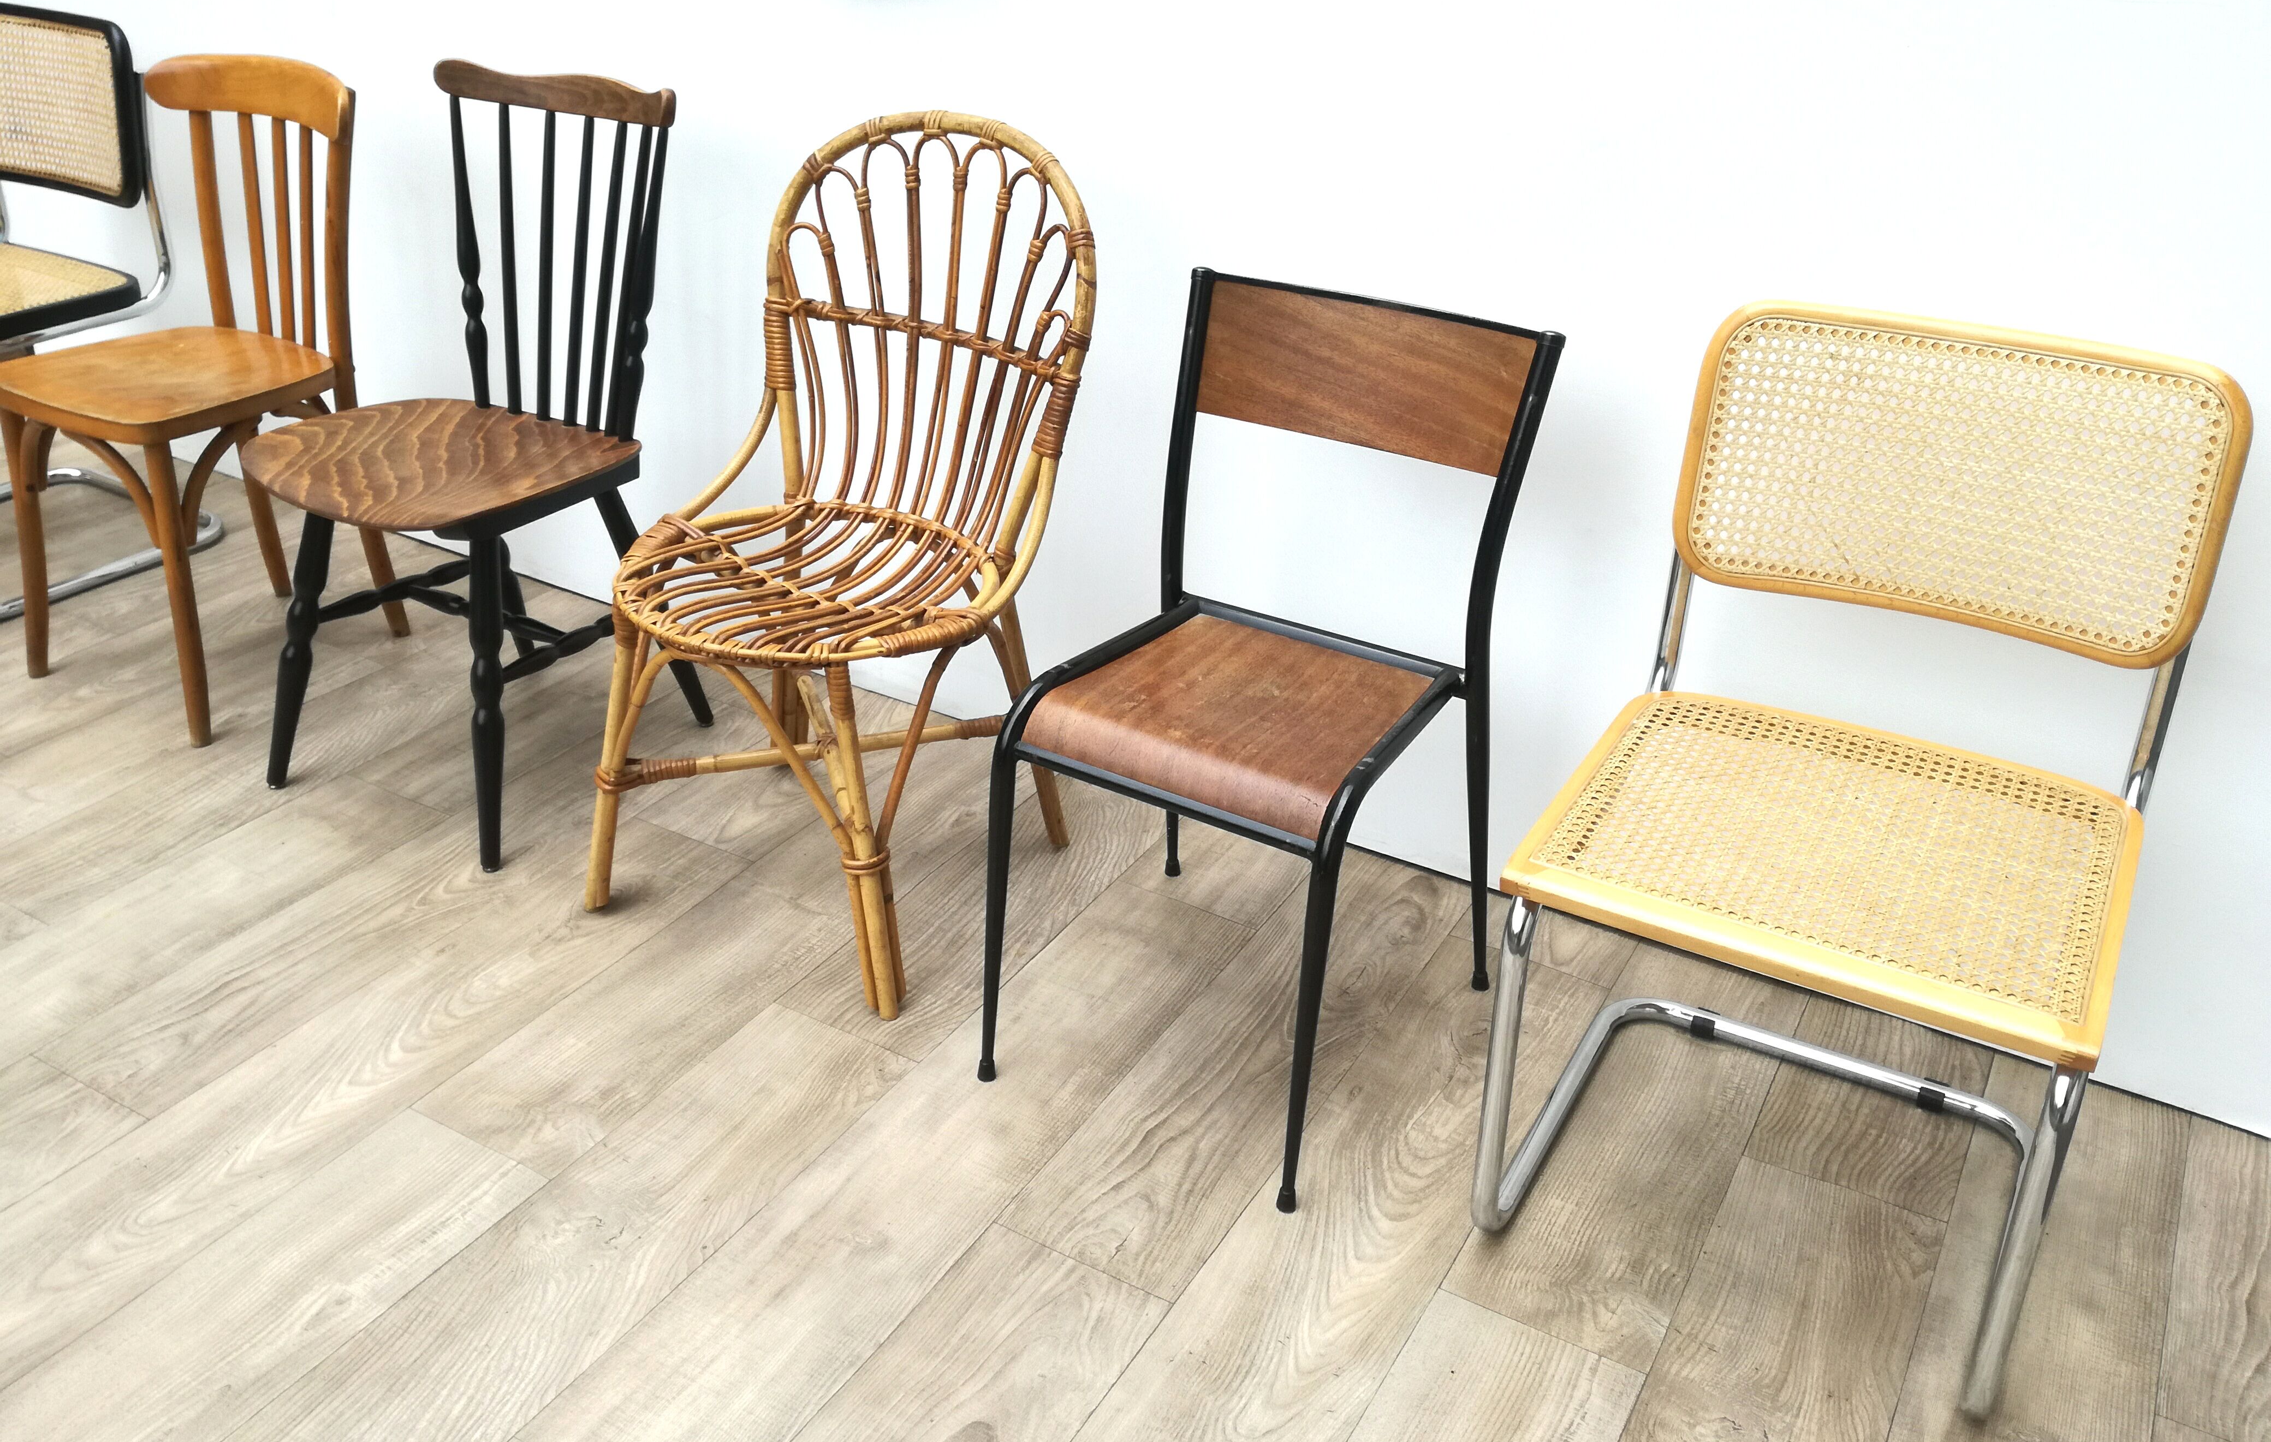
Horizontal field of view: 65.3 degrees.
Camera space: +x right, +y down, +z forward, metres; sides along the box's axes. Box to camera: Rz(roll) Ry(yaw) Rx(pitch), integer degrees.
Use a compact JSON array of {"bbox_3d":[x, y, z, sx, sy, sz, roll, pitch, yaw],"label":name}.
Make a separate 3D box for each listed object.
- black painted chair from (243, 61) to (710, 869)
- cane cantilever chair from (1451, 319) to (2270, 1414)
[{"bbox_3d":[-0.886,-0.351,2.349,0.448,0.882,0.522,16,32,26],"label":"black painted chair"},{"bbox_3d":[0.649,0.117,1.625,0.472,0.810,0.570,15,32,25],"label":"cane cantilever chair"}]

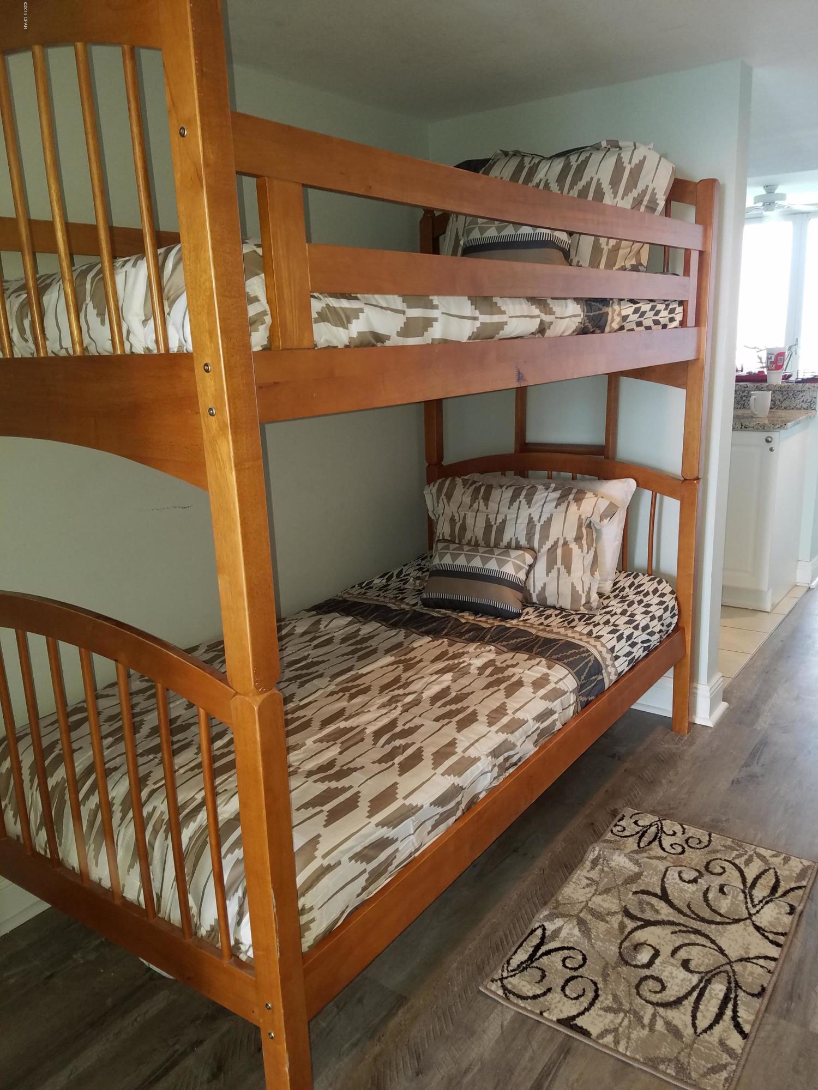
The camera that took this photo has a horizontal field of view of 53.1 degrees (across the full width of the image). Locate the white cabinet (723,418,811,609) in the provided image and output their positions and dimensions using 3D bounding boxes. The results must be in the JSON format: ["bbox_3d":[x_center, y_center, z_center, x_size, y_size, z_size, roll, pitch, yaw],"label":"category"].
[{"bbox_3d":[1.763,-0.182,4.315,0.443,0.891,0.552,8,18,34],"label":"white cabinet"}]

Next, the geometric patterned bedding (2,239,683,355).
[{"bbox_3d":[-0.082,-0.585,2.091,0.985,0.197,1.921,8,18,34],"label":"geometric patterned bedding"}]

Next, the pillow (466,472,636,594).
[{"bbox_3d":[0.454,-0.068,2.900,0.650,0.414,0.158,8,0,34],"label":"pillow"}]

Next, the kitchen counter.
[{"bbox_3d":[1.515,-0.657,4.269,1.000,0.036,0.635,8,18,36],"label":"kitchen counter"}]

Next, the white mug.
[{"bbox_3d":[1.754,-0.707,4.107,0.128,0.118,0.098,-10,16,-27],"label":"white mug"}]

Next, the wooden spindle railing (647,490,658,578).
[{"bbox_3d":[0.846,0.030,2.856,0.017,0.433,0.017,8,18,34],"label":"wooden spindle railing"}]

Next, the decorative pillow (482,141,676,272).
[{"bbox_3d":[0.437,-1.025,2.589,0.670,0.414,0.168,8,-4,34],"label":"decorative pillow"}]

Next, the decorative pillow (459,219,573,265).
[{"bbox_3d":[0.312,-0.869,2.382,0.380,0.250,0.130,10,-11,37],"label":"decorative pillow"}]

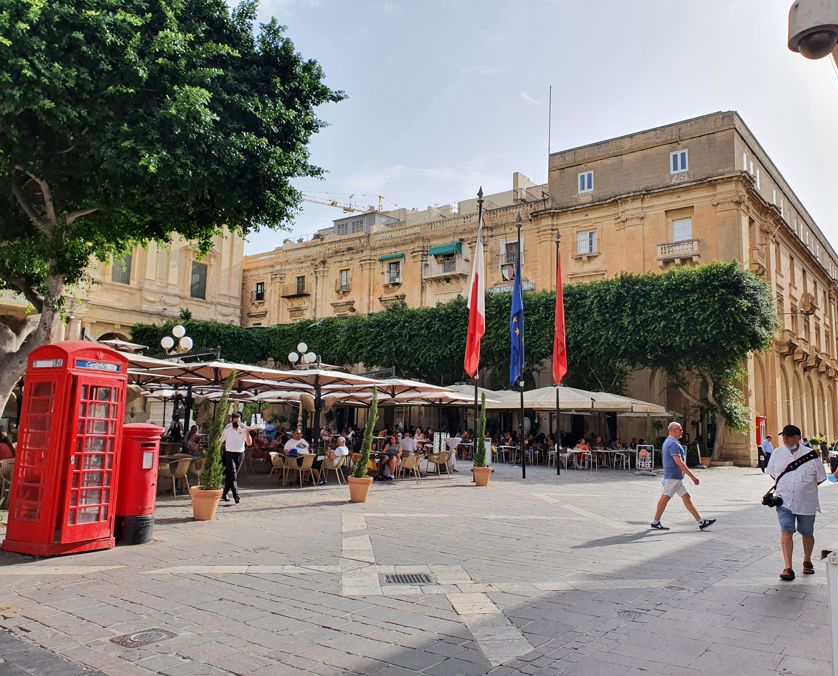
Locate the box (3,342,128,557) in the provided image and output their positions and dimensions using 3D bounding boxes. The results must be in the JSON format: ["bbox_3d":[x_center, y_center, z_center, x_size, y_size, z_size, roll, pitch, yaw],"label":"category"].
[{"bbox_3d":[-4.411,1.363,8.565,0.910,2.520,0.890,-3,-9,29],"label":"box"}]

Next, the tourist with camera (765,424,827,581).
[{"bbox_3d":[4.342,1.865,7.849,0.600,1.710,0.500,-5,-10,41],"label":"tourist with camera"}]

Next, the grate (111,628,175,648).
[{"bbox_3d":[-2.038,2.237,5.027,0.283,0.030,0.386,-3,-9,33],"label":"grate"}]

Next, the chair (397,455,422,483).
[{"bbox_3d":[-0.256,3.894,20.211,0.580,0.820,0.570,-5,-10,39],"label":"chair"}]

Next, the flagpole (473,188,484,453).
[{"bbox_3d":[1.840,-0.189,21.221,0.200,9.200,0.200,2,-8,0],"label":"flagpole"}]

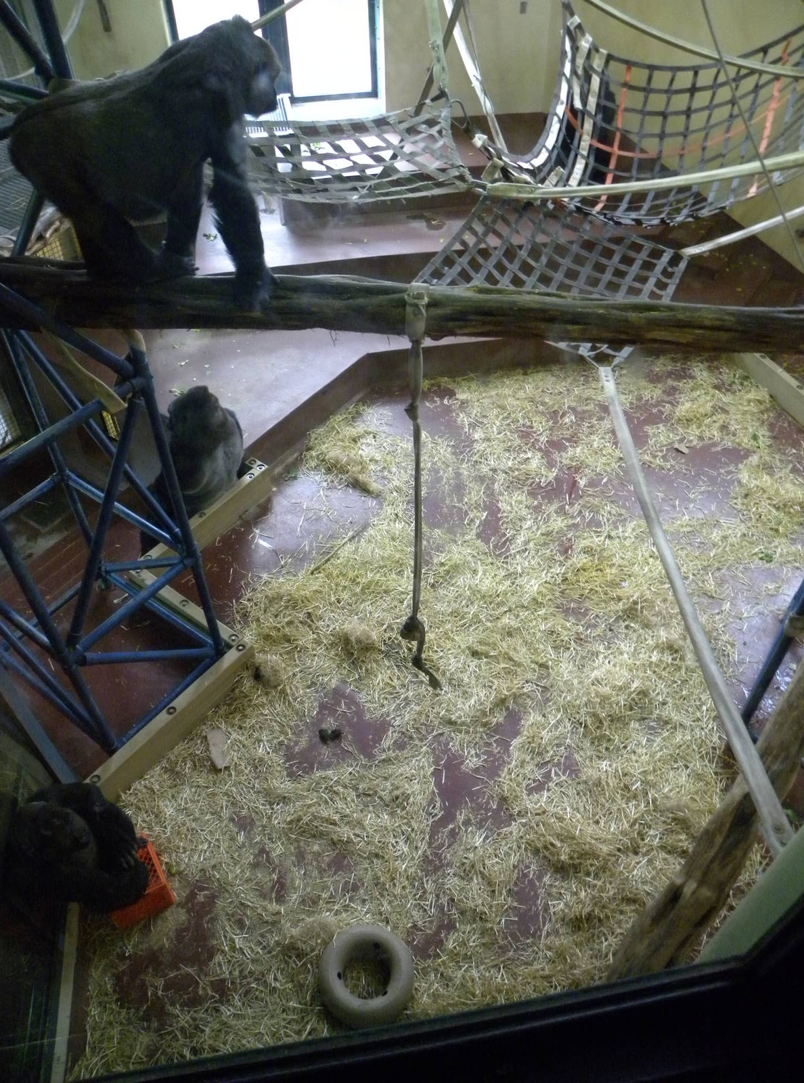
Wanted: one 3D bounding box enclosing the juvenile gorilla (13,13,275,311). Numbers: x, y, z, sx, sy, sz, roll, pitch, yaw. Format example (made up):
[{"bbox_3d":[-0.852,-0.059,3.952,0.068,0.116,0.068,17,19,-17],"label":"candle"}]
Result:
[{"bbox_3d":[-0.955,-1.441,3.191,1.060,1.000,0.500,3,44,4],"label":"juvenile gorilla"}]

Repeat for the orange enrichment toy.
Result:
[{"bbox_3d":[-1.445,1.860,4.405,0.300,0.240,0.290,-23,48,-21],"label":"orange enrichment toy"}]

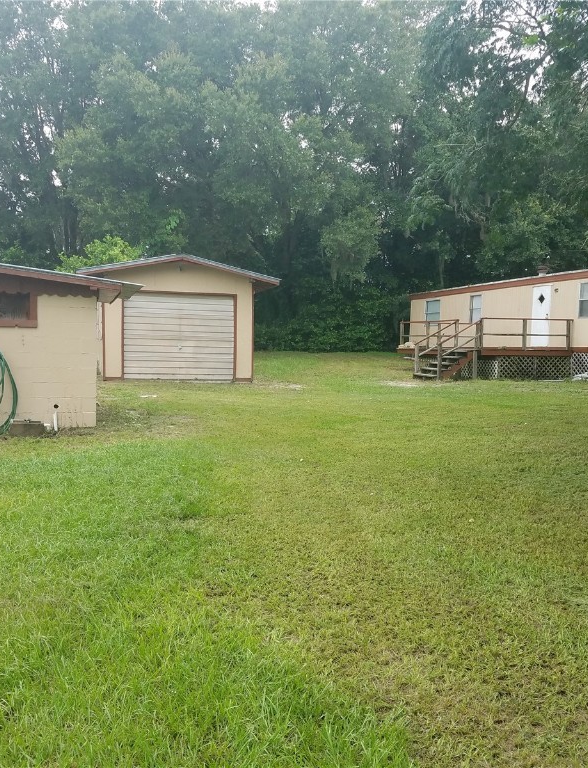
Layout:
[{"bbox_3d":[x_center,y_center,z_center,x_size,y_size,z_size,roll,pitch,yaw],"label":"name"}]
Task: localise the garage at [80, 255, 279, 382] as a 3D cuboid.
[{"bbox_3d":[-3.648,-1.764,21.796,4.890,3.093,6.700,1,3,-16],"label":"garage"}]

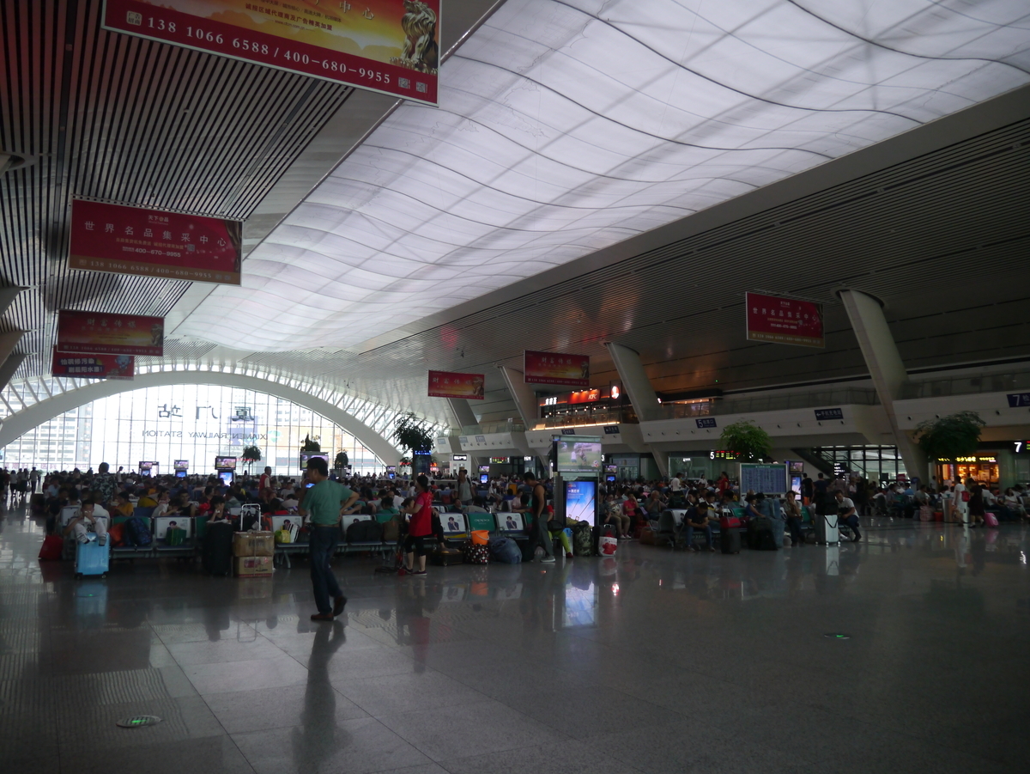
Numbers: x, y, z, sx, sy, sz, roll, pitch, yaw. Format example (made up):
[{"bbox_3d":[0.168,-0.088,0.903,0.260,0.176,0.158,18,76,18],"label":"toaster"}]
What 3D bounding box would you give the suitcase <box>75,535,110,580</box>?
[{"bbox_3d":[-6.236,2.485,12.305,0.430,0.645,0.270,4,-7,-29],"label":"suitcase"}]

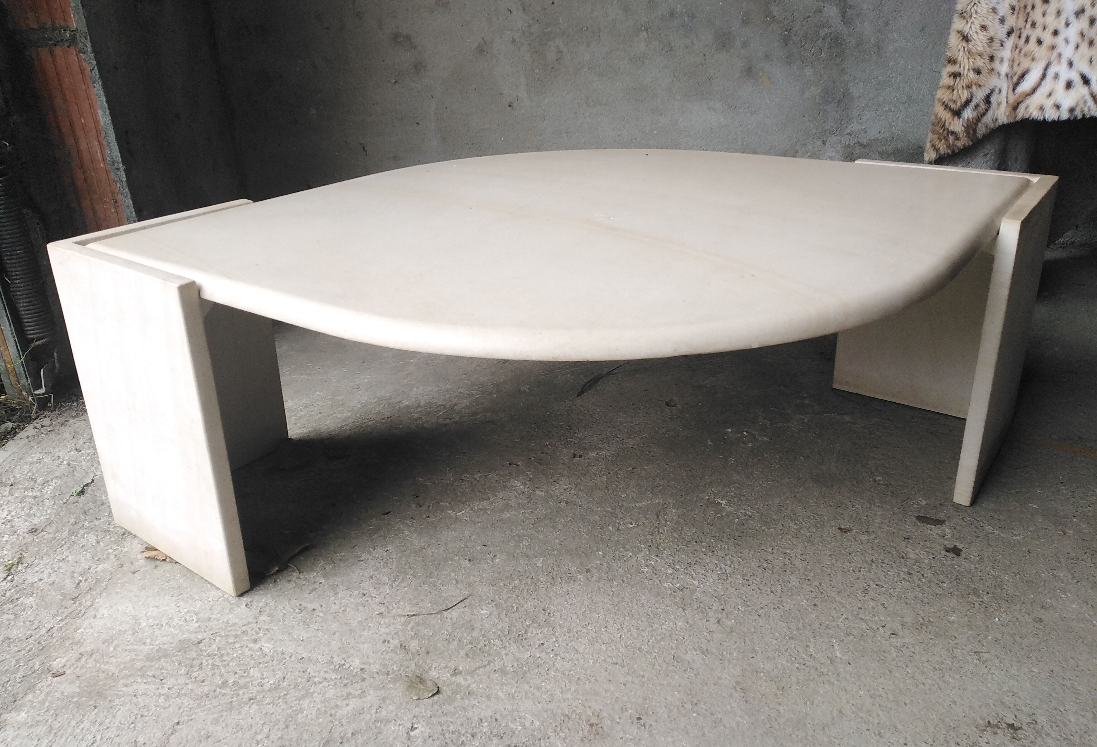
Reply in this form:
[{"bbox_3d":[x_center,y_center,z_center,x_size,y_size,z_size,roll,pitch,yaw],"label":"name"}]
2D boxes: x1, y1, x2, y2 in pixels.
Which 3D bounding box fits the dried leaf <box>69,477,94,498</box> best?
[{"bbox_3d":[-0.690,0.168,1.221,0.024,0.010,0.051,-4,23,-4],"label":"dried leaf"}]

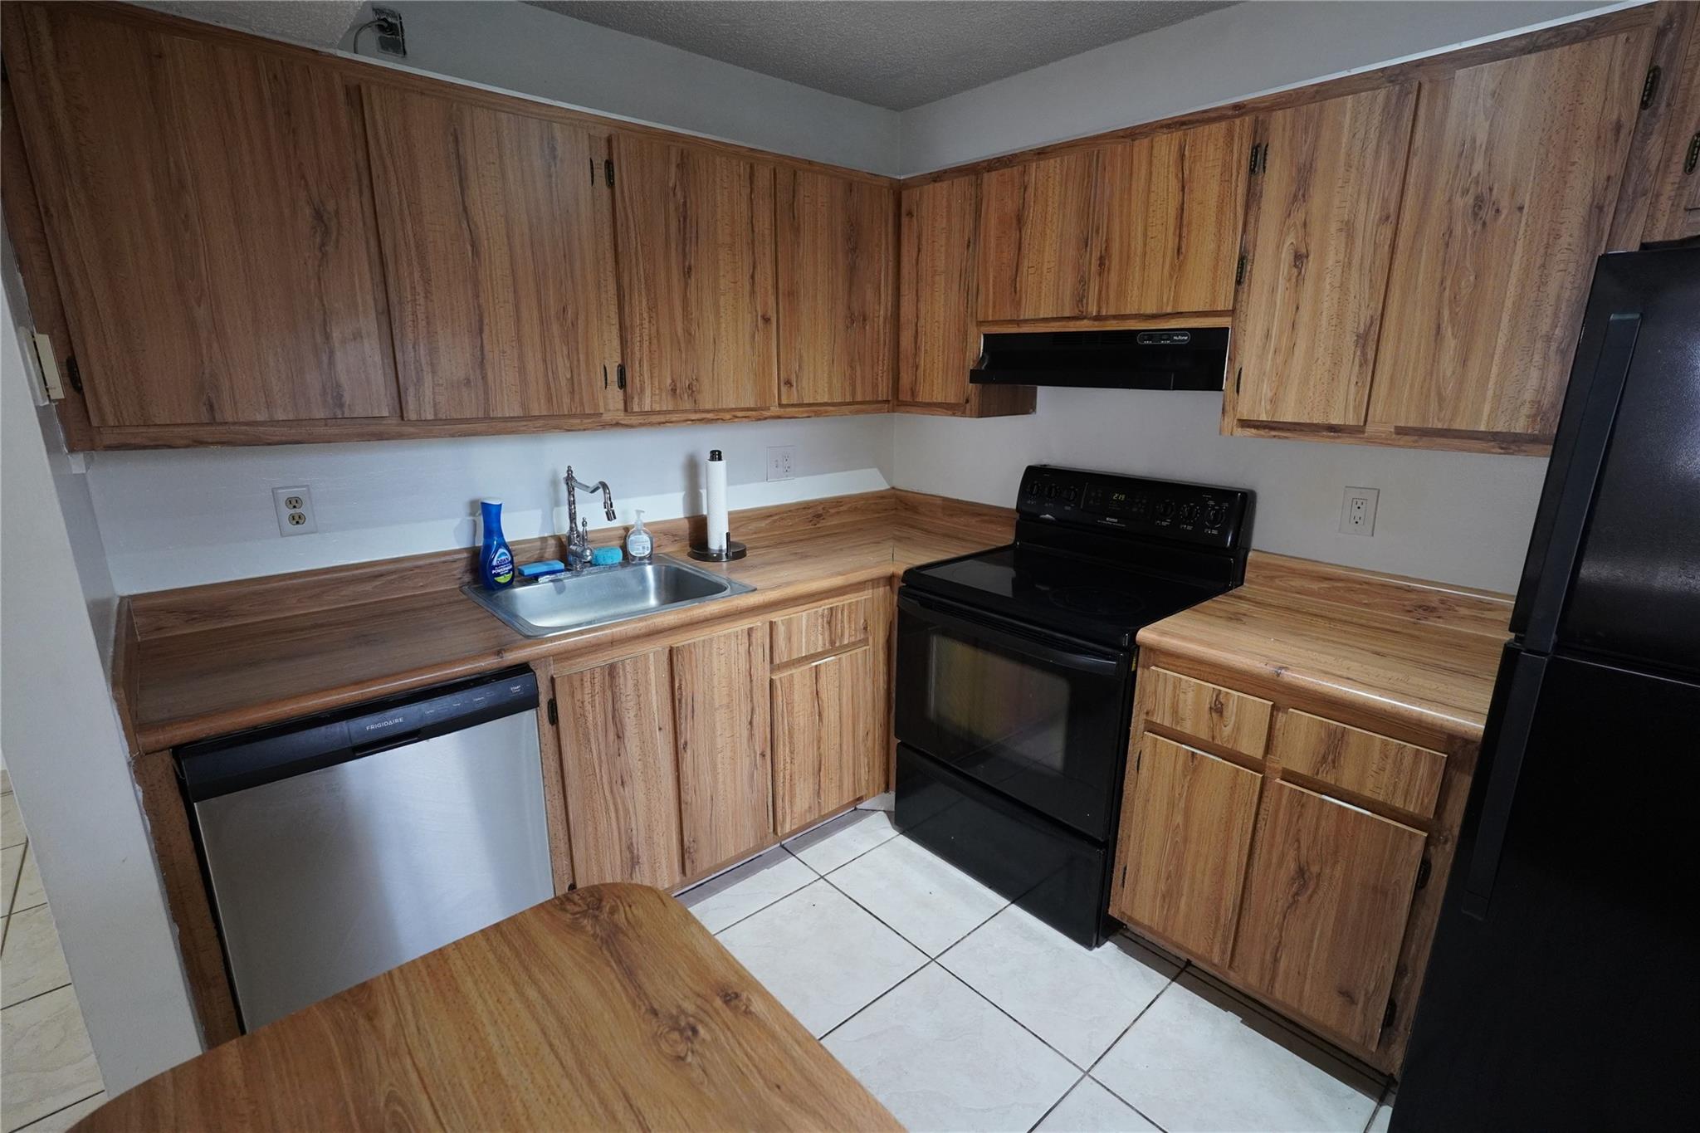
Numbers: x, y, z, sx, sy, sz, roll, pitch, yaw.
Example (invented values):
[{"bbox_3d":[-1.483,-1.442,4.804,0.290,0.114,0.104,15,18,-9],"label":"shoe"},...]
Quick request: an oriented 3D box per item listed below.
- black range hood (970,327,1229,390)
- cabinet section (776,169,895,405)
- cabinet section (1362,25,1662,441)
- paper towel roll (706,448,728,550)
[{"bbox_3d":[0.772,-0.602,2.201,0.419,0.151,0.758,-12,19,-40],"label":"black range hood"},{"bbox_3d":[-0.144,-0.912,2.594,0.500,0.700,0.322,-12,19,-40],"label":"cabinet section"},{"bbox_3d":[1.364,-0.629,1.568,0.322,0.700,0.328,-12,19,-40],"label":"cabinet section"},{"bbox_3d":[-0.440,-0.213,2.467,0.070,0.315,0.070,0,15,0],"label":"paper towel roll"}]

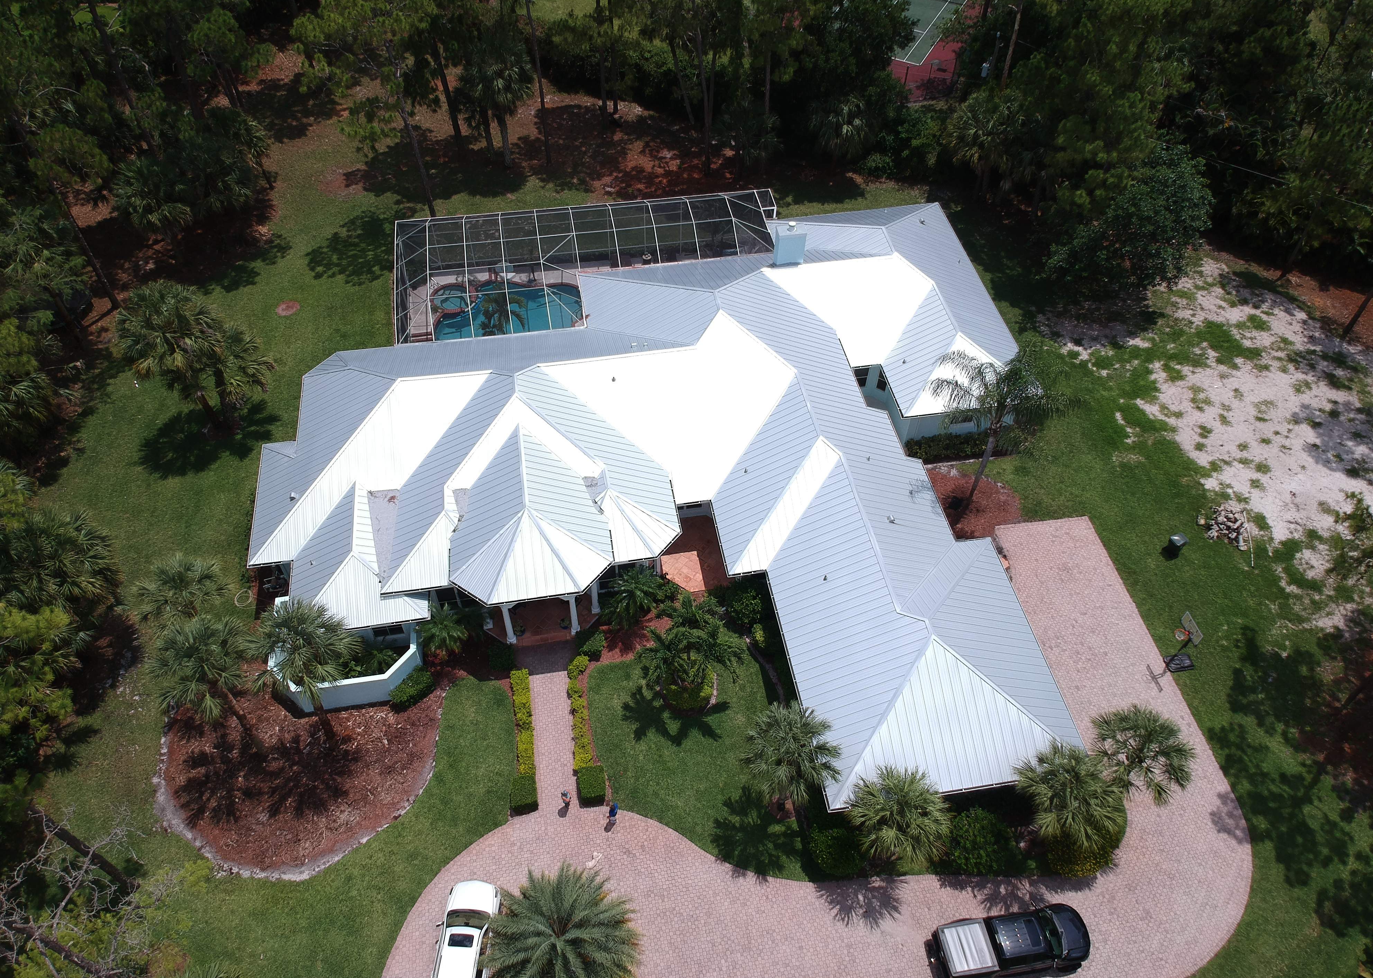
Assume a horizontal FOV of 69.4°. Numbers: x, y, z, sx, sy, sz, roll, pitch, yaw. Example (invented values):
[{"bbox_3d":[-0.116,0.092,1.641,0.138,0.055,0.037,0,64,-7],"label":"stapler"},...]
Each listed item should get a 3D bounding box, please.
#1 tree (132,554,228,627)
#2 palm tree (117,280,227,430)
[{"bbox_3d":[-20.452,5.795,41.951,3.558,8.023,3.330,-7,51,-7],"label":"tree"},{"bbox_3d":[-25.509,-6.114,50.867,4.753,9.120,5.492,-7,51,-7],"label":"palm tree"}]

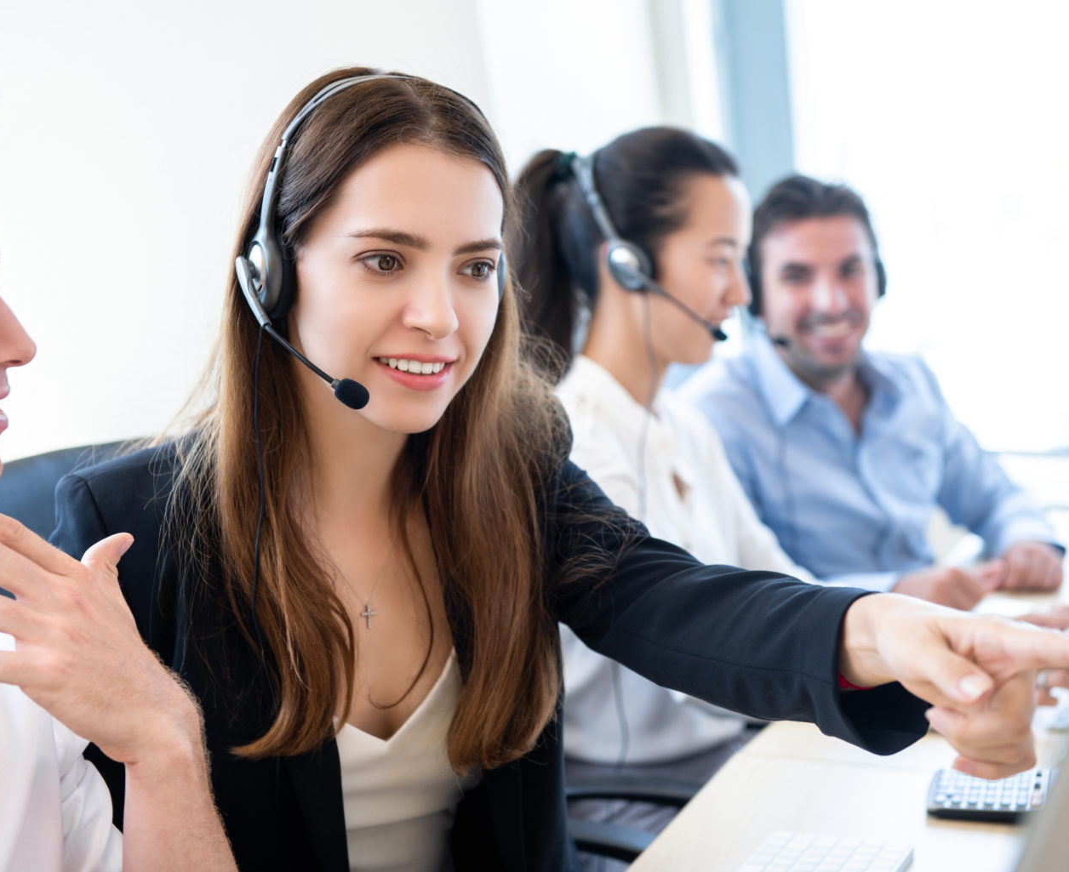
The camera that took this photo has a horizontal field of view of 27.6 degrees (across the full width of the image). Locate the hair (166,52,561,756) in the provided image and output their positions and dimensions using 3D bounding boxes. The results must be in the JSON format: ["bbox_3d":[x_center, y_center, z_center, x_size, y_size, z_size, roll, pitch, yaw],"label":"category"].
[{"bbox_3d":[-0.102,-0.013,1.420,0.250,0.450,0.250,-6,10,-25],"label":"hair"}]

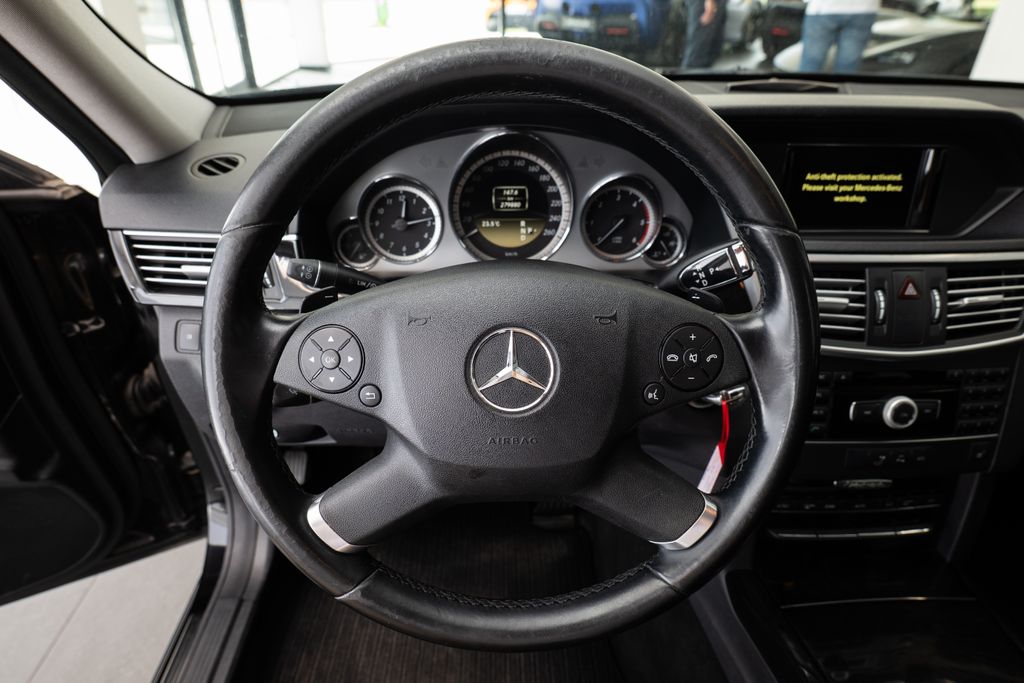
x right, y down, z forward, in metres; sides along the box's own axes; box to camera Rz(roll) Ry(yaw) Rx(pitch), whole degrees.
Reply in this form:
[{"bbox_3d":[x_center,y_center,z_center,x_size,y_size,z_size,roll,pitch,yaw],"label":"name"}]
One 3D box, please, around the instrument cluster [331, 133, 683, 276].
[{"bbox_3d":[-0.003,-0.140,0.580,0.365,0.143,0.055,0,5,0],"label":"instrument cluster"}]

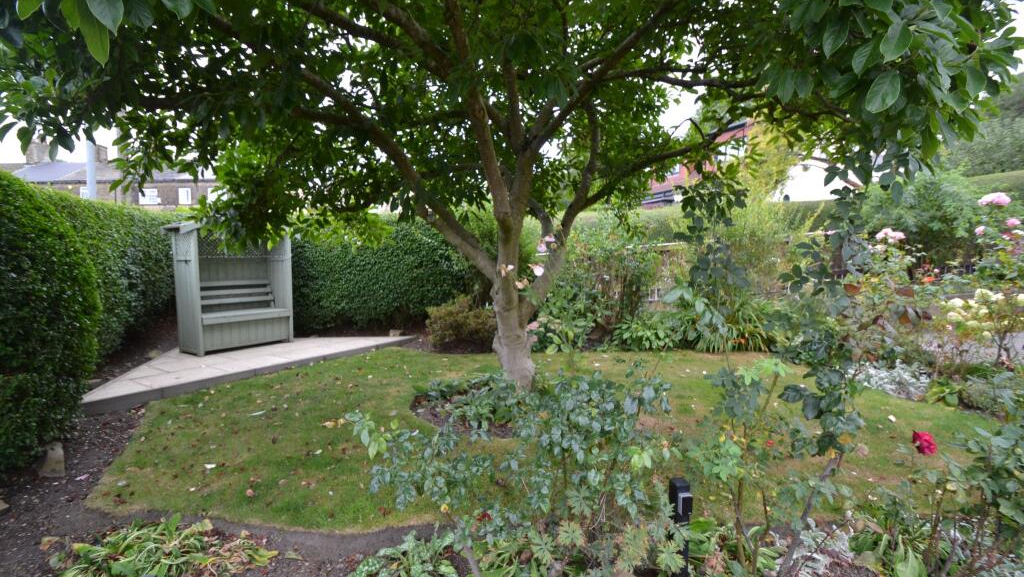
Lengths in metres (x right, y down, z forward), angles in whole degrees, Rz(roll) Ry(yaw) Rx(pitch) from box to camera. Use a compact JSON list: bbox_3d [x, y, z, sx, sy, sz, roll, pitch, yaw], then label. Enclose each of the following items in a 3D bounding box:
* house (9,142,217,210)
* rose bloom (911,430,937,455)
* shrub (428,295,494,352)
[{"bbox_3d":[-29.500,-7.100,32.000,14.500,7.600,7.500,1,4,2],"label":"house"},{"bbox_3d":[1.760,0.660,1.820,0.080,0.088,0.078,-2,4,-30],"label":"rose bloom"},{"bbox_3d":[-0.775,0.530,7.100,1.300,0.860,1.100,0,4,0],"label":"shrub"}]

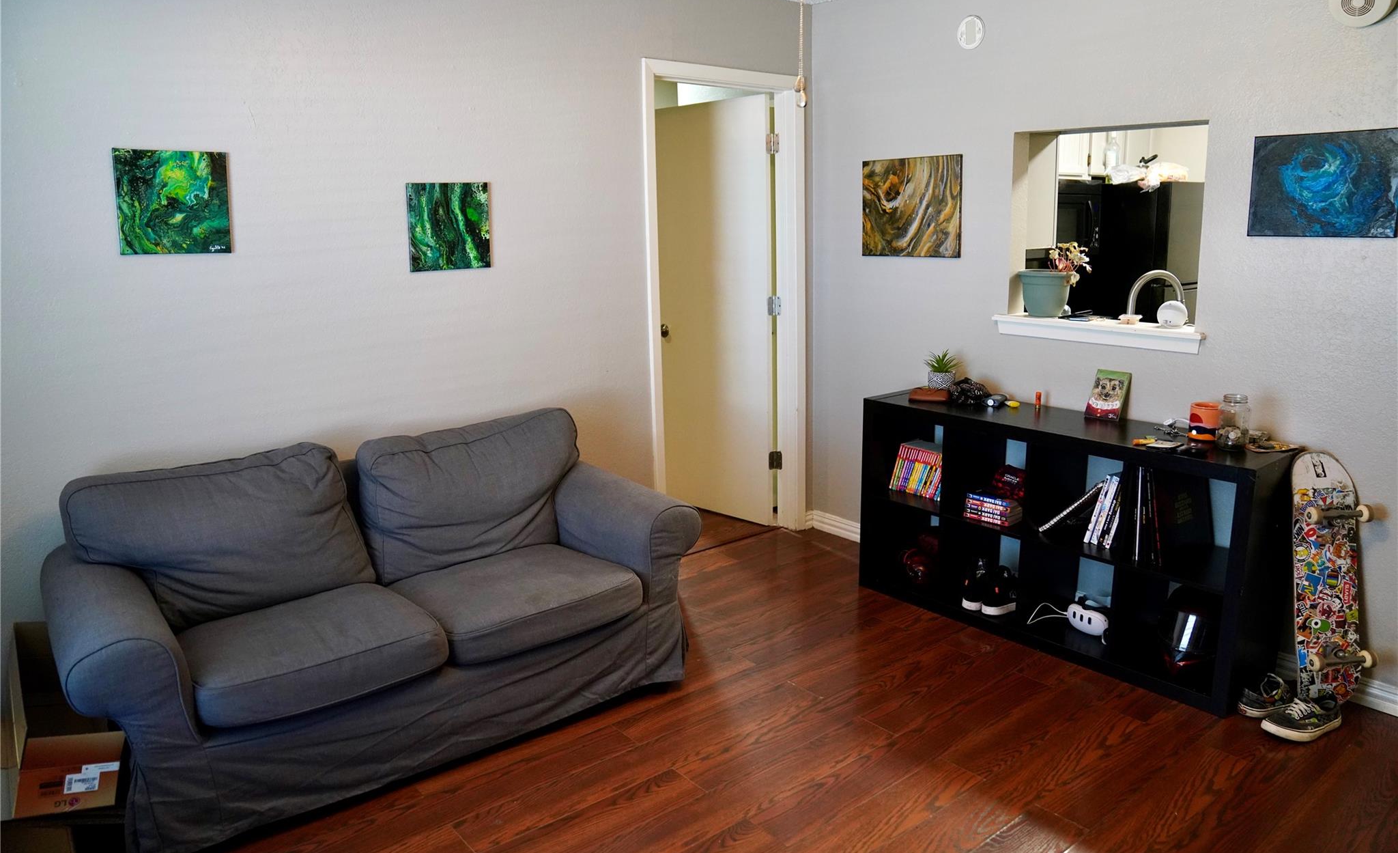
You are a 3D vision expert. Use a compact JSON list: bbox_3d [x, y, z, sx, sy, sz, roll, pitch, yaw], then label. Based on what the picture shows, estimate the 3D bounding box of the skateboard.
[{"bbox_3d":[1.911,0.484,2.817,0.205,0.800,0.130,-1,-3,1],"label":"skateboard"}]

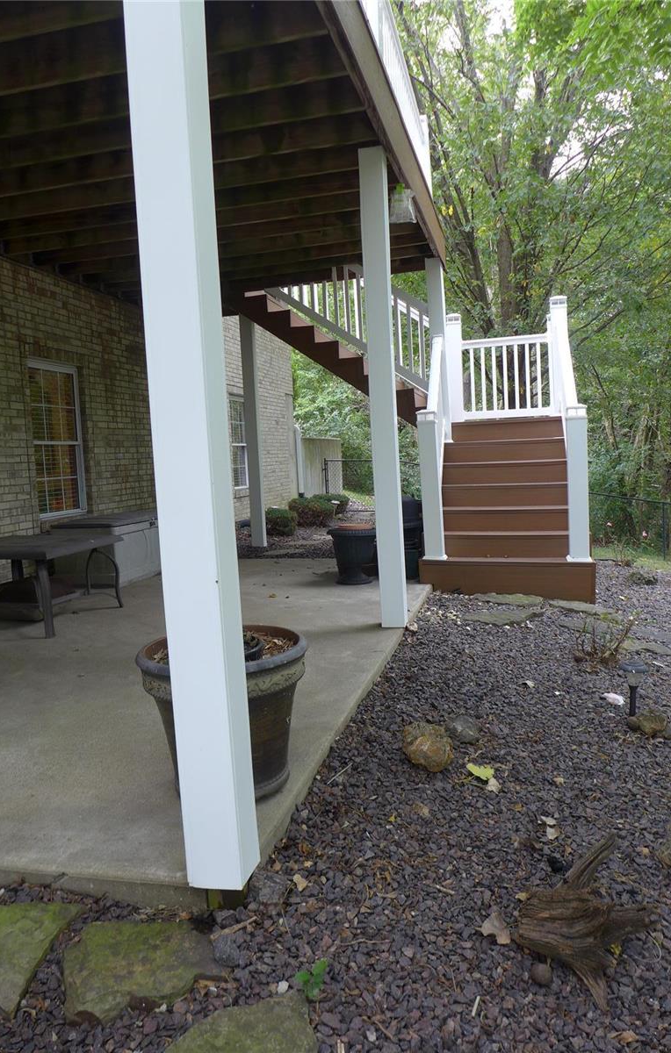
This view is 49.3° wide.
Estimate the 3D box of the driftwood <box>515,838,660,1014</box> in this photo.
[{"bbox_3d":[0.625,0.942,1.808,0.325,0.175,0.440,-1,7,15],"label":"driftwood"}]

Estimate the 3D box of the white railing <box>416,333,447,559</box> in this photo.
[{"bbox_3d":[0.902,-0.775,6.473,0.190,1.990,1.340,-1,6,15],"label":"white railing"}]

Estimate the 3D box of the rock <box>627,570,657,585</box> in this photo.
[{"bbox_3d":[2.736,0.456,6.517,0.270,0.100,0.200,-1,6,15],"label":"rock"}]

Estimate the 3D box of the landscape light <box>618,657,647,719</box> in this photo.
[{"bbox_3d":[1.337,0.729,3.288,0.128,0.266,0.128,-1,7,15],"label":"landscape light"}]

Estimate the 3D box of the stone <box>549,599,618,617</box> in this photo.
[{"bbox_3d":[1.864,0.618,5.492,0.490,0.050,0.280,1,7,32],"label":"stone"}]

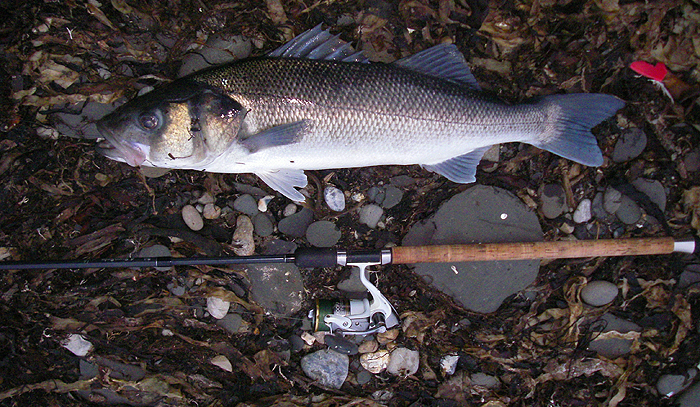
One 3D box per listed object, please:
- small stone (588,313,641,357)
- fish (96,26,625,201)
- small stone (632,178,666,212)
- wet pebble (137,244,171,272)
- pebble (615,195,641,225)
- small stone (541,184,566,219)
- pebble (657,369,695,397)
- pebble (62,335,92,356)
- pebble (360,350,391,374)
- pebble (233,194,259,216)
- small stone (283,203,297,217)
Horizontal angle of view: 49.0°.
[{"bbox_3d":[0.353,0.176,1.022,0.070,0.025,0.056,11,79,2],"label":"small stone"},{"bbox_3d":[0.013,-0.115,0.985,0.676,0.080,0.218,-2,78,0],"label":"fish"},{"bbox_3d":[0.389,-0.009,1.004,0.033,0.018,0.055,-39,81,-8],"label":"small stone"},{"bbox_3d":[-0.264,0.074,1.043,0.045,0.019,0.038,0,78,0],"label":"wet pebble"},{"bbox_3d":[0.382,0.009,1.053,0.034,0.019,0.040,-25,79,-5],"label":"pebble"},{"bbox_3d":[0.280,-0.003,1.059,0.033,0.020,0.048,-3,78,-1],"label":"small stone"},{"bbox_3d":[0.404,0.225,0.954,0.048,0.018,0.030,-17,79,-4],"label":"pebble"},{"bbox_3d":[-0.361,0.188,1.015,0.040,0.016,0.026,24,79,5],"label":"pebble"},{"bbox_3d":[0.034,0.208,1.011,0.040,0.021,0.029,-10,78,-2],"label":"pebble"},{"bbox_3d":[-0.142,0.003,1.054,0.037,0.018,0.029,29,80,6],"label":"pebble"},{"bbox_3d":[-0.082,0.010,1.053,0.021,0.011,0.014,-44,81,-8],"label":"small stone"}]

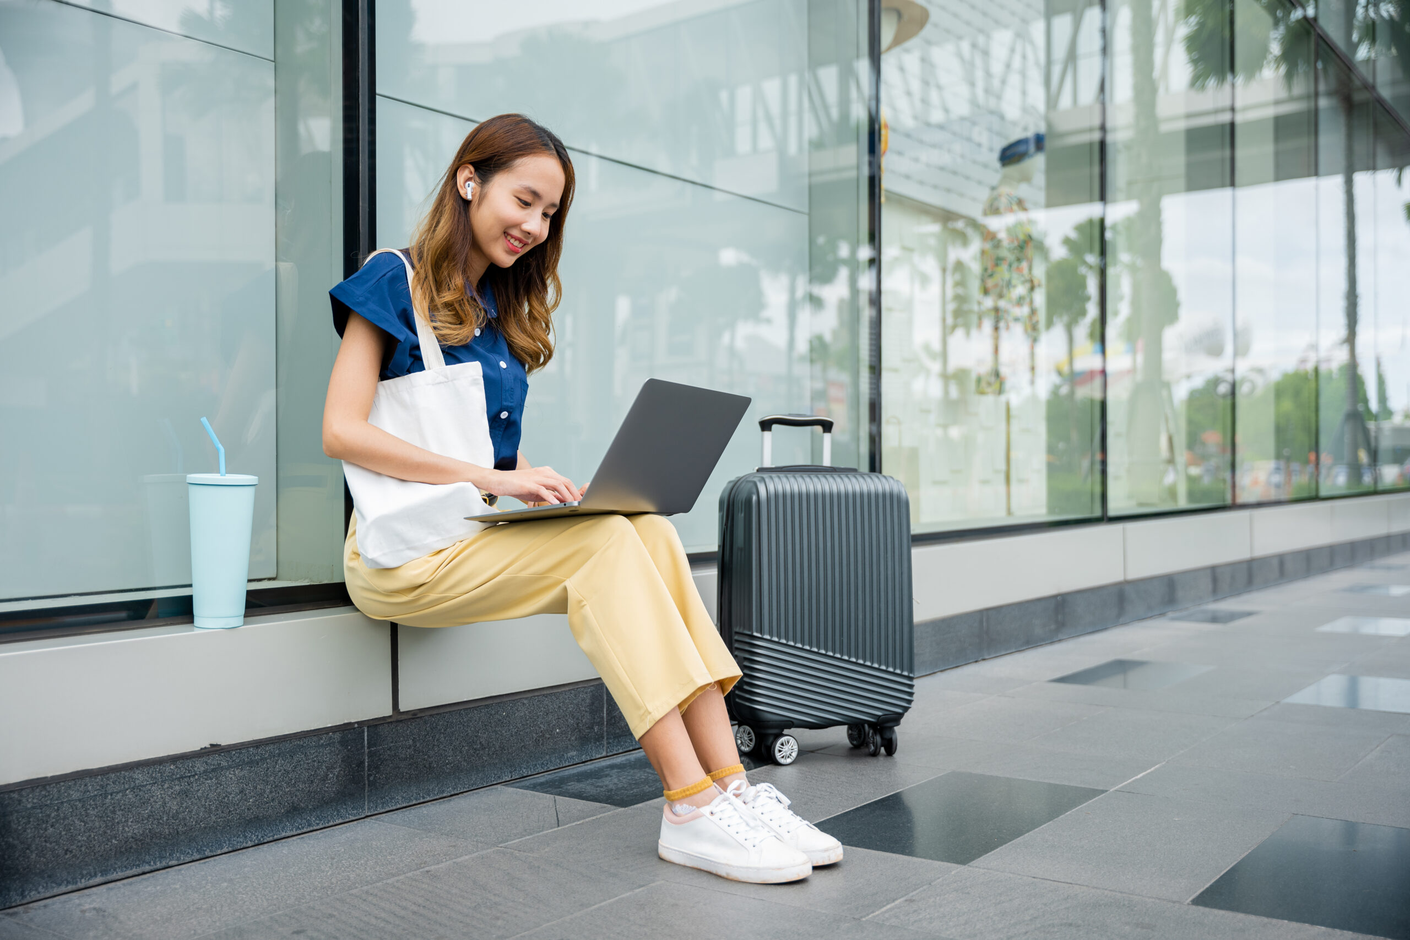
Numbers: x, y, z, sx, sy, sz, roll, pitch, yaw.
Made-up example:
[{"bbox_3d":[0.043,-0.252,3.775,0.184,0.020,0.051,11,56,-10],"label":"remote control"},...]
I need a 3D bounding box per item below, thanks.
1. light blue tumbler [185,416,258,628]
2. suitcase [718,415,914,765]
[{"bbox_3d":[-0.708,0.077,2.070,0.104,0.308,0.104,0,0,-17],"label":"light blue tumbler"},{"bbox_3d":[0.213,0.222,2.765,0.330,0.665,0.220,0,0,-17],"label":"suitcase"}]

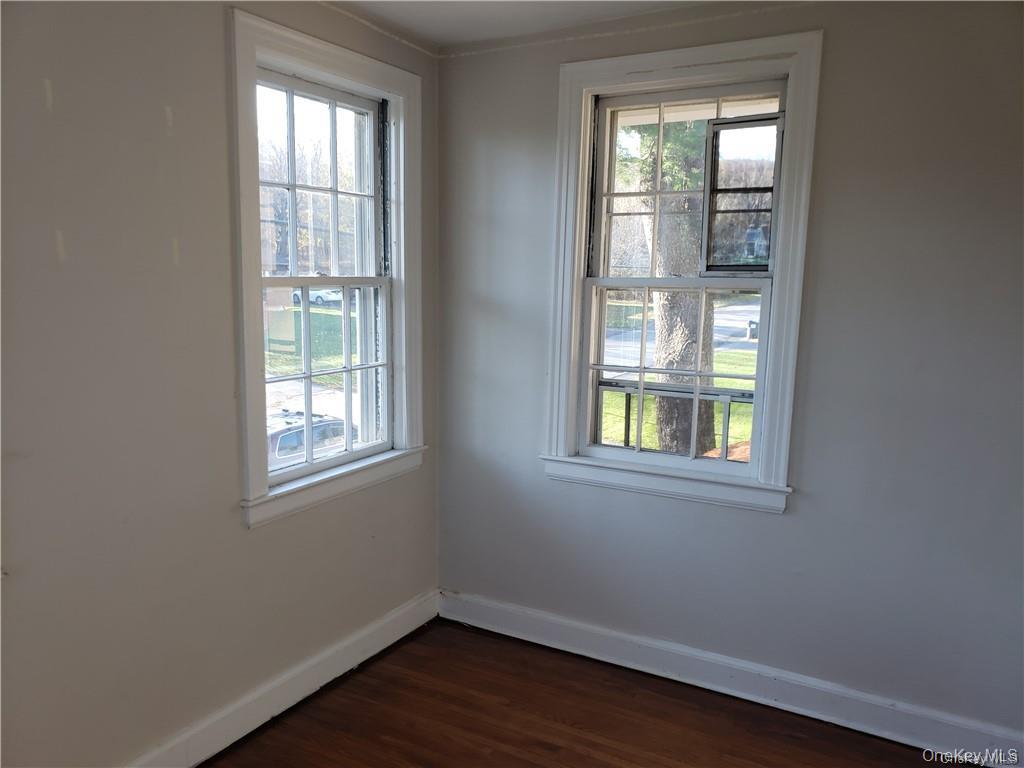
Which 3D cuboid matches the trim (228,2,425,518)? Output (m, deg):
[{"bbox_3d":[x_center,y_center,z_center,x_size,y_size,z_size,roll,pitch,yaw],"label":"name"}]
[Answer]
[{"bbox_3d":[-0.630,-0.379,2.809,0.105,1.604,0.968,5,9,29],"label":"trim"}]

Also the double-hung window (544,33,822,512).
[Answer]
[{"bbox_3d":[0.588,-0.386,2.861,0.964,1.618,0.130,5,9,29],"label":"double-hung window"}]

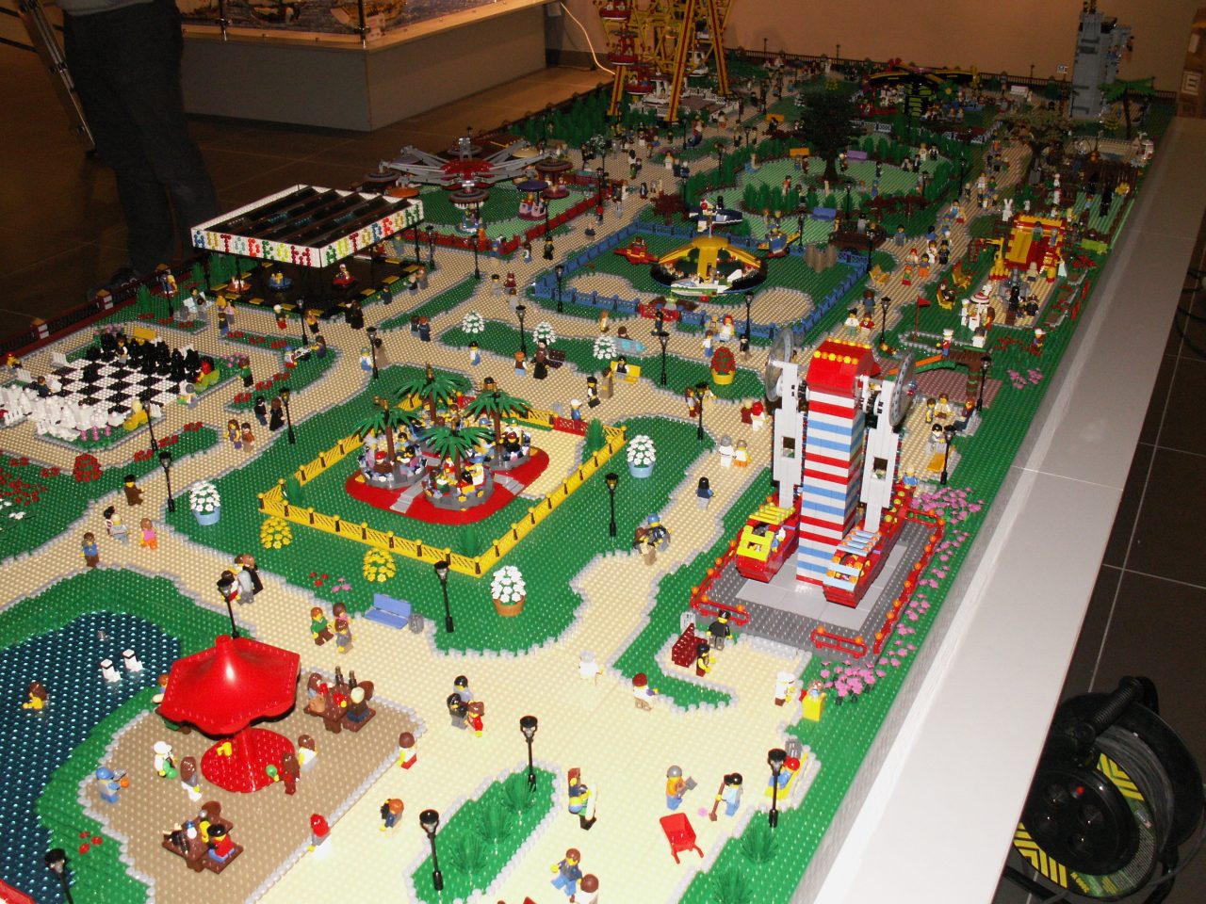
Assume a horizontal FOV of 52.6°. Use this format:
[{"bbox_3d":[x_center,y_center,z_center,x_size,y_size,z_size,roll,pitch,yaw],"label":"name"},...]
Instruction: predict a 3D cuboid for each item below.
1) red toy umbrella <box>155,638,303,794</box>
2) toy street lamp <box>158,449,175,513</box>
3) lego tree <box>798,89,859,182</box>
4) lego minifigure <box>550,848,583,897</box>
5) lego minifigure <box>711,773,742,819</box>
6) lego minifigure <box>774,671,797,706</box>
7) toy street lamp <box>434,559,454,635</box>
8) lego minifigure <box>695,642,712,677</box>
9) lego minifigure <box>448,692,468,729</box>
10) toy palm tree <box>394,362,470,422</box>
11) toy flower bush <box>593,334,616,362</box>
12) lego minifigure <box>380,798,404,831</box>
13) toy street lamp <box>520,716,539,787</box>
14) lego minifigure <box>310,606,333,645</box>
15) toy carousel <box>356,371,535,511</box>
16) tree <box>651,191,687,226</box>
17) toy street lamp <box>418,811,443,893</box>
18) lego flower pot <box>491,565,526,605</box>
[{"bbox_3d":[-0.332,0.229,1.106,0.130,0.142,0.130,13,32,25],"label":"red toy umbrella"},{"bbox_3d":[-0.549,0.040,1.530,0.016,0.079,0.016,13,32,25],"label":"toy street lamp"},{"bbox_3d":[0.511,-0.707,2.742,0.140,0.190,0.140,13,31,25],"label":"lego tree"},{"bbox_3d":[-0.028,0.345,1.006,0.021,0.042,0.027,-26,37,-37],"label":"lego minifigure"},{"bbox_3d":[0.108,0.300,1.063,0.028,0.043,0.025,13,32,25],"label":"lego minifigure"},{"bbox_3d":[0.175,0.226,1.168,0.020,0.042,0.025,13,31,24],"label":"lego minifigure"},{"bbox_3d":[-0.164,0.153,1.269,0.016,0.080,0.016,0,28,0],"label":"toy street lamp"},{"bbox_3d":[0.101,0.207,1.215,0.018,0.036,0.024,13,31,25],"label":"lego minifigure"},{"bbox_3d":[-0.141,0.251,1.184,0.024,0.041,0.016,13,32,25],"label":"lego minifigure"},{"bbox_3d":[-0.227,-0.070,1.632,0.095,0.090,0.095,0,28,0],"label":"toy palm tree"},{"bbox_3d":[0.003,-0.171,1.950,0.038,0.036,0.038,-1,29,1],"label":"toy flower bush"},{"bbox_3d":[-0.183,0.314,1.059,0.019,0.034,0.023,7,30,16],"label":"lego minifigure"},{"bbox_3d":[-0.066,0.273,1.100,0.016,0.081,0.016,-1,29,1],"label":"toy street lamp"},{"bbox_3d":[-0.298,0.185,1.292,0.018,0.042,0.024,13,32,25],"label":"lego minifigure"},{"bbox_3d":[-0.206,-0.022,1.582,0.205,0.095,0.205,-1,28,0],"label":"toy carousel"},{"bbox_3d":[0.134,-0.490,2.484,0.072,0.061,0.072,-1,28,0],"label":"tree"},{"bbox_3d":[-0.134,0.316,0.963,0.016,0.082,0.016,-1,28,0],"label":"toy street lamp"},{"bbox_3d":[-0.102,0.148,1.306,0.038,0.054,0.038,0,28,0],"label":"lego flower pot"}]

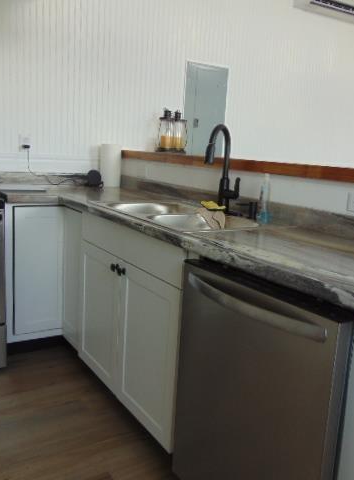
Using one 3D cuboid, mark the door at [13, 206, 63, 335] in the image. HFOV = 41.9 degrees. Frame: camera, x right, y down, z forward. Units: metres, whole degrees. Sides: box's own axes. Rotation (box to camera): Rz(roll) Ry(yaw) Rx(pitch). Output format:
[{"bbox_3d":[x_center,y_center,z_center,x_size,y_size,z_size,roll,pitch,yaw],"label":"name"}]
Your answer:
[{"bbox_3d":[-0.748,0.160,2.495,0.262,0.695,0.022,-3,12,-32],"label":"door"}]

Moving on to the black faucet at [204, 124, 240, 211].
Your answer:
[{"bbox_3d":[0.211,-0.319,2.070,0.105,0.395,0.200,10,13,34],"label":"black faucet"}]

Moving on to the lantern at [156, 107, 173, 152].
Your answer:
[{"bbox_3d":[-0.066,-0.684,2.901,0.095,0.270,0.095,-3,12,-33],"label":"lantern"}]

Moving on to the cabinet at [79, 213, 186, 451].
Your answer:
[{"bbox_3d":[0.005,0.315,2.151,0.600,0.780,0.920,-3,12,-33],"label":"cabinet"}]

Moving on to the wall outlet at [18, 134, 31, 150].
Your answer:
[{"bbox_3d":[-0.965,-0.617,2.944,0.074,0.114,0.015,-3,12,-33],"label":"wall outlet"}]

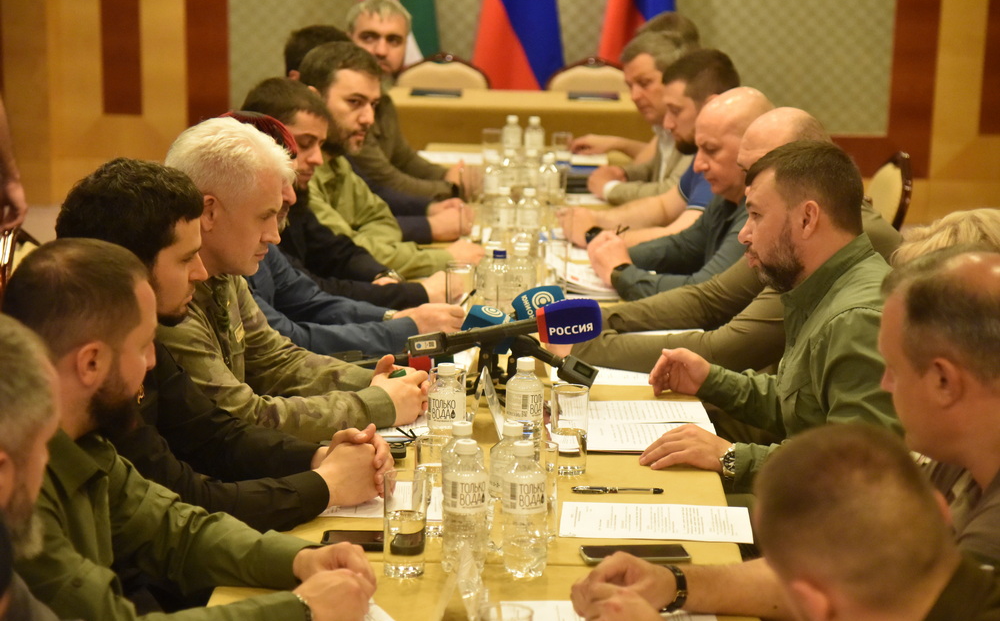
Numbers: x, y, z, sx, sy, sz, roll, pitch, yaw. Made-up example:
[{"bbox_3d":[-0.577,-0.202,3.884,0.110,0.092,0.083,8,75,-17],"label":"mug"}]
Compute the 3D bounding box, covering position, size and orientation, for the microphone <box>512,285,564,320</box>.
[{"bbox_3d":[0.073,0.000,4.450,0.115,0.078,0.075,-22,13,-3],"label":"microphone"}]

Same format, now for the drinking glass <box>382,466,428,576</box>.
[{"bbox_3d":[-0.138,0.309,3.313,0.064,0.147,0.064,1,11,0],"label":"drinking glass"}]

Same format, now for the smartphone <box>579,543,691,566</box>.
[{"bbox_3d":[0.201,0.363,3.386,0.155,0.009,0.075,0,10,-6],"label":"smartphone"}]

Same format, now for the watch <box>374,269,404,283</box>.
[{"bbox_3d":[-0.271,-0.078,5.583,0.065,0.055,0.038,22,3,-19],"label":"watch"}]

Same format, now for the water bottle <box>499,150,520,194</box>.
[{"bbox_3d":[0.029,-0.392,6.944,0.066,0.196,0.066,1,11,0],"label":"water bottle"}]

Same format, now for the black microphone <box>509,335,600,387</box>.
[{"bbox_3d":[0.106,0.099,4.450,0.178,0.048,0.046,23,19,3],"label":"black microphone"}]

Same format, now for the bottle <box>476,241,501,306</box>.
[{"bbox_3d":[-0.020,-0.049,5.109,0.066,0.196,0.066,1,11,0],"label":"bottle"}]

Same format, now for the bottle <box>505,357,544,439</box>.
[{"bbox_3d":[0.043,0.179,3.844,0.067,0.197,0.067,1,11,0],"label":"bottle"}]

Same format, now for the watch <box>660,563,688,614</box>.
[{"bbox_3d":[0.230,0.388,3.166,0.040,0.064,0.060,-9,15,-41],"label":"watch"}]

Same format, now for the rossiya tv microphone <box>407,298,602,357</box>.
[{"bbox_3d":[0.010,0.038,4.440,0.378,0.076,0.075,-8,9,10],"label":"rossiya tv microphone"}]

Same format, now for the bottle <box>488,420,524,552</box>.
[{"bbox_3d":[0.018,0.265,3.412,0.067,0.197,0.067,1,11,0],"label":"bottle"}]

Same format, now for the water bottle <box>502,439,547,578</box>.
[{"bbox_3d":[0.034,0.285,3.281,0.065,0.194,0.065,0,10,-8],"label":"water bottle"}]

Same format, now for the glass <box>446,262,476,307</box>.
[{"bbox_3d":[-0.088,-0.031,5.130,0.065,0.147,0.065,1,11,0],"label":"glass"}]

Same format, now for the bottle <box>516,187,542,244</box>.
[{"bbox_3d":[0.077,-0.228,6.072,0.066,0.196,0.066,1,11,0],"label":"bottle"}]

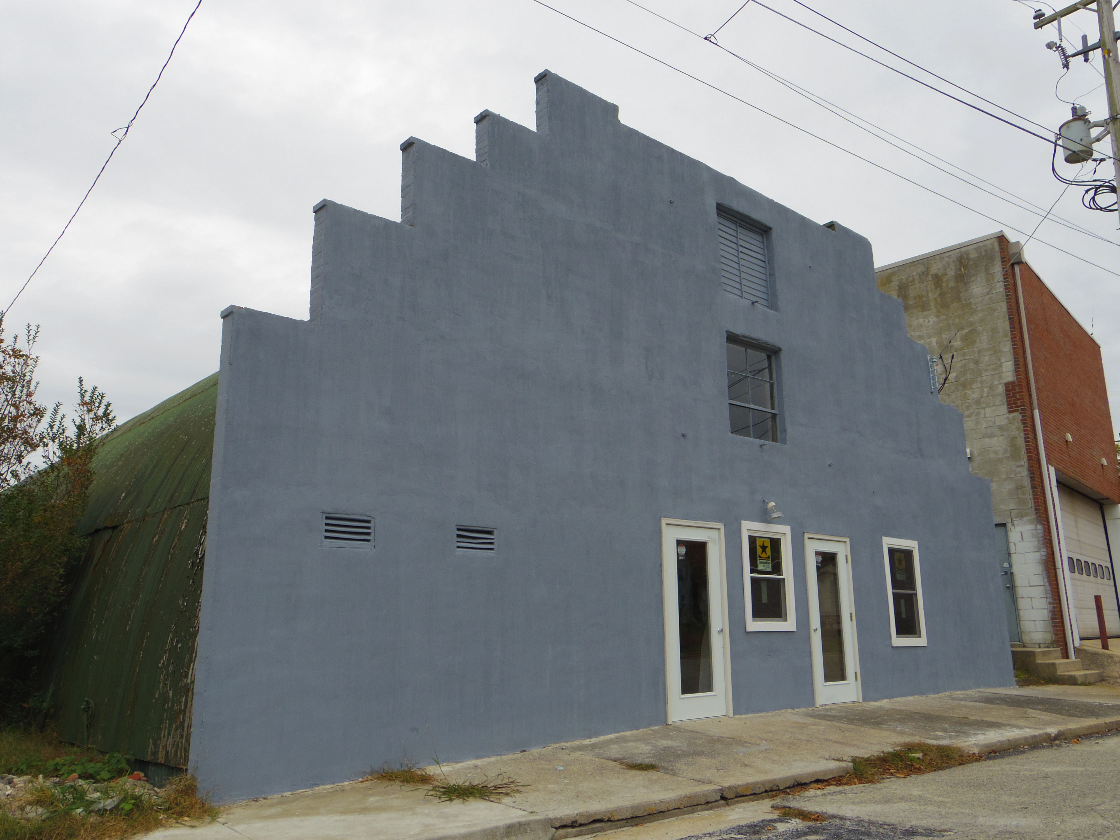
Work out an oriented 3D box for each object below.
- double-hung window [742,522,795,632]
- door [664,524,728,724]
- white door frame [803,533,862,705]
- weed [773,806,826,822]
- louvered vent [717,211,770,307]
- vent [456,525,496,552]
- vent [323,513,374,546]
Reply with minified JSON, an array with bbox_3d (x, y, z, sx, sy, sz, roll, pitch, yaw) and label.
[{"bbox_3d":[2.485,1.882,10.463,0.965,1.269,0.110,11,-17,-39],"label":"double-hung window"},{"bbox_3d":[1.477,2.167,9.530,1.033,2.107,0.130,11,-17,-39],"label":"door"},{"bbox_3d":[3.460,2.563,11.181,0.922,2.025,0.070,11,-17,-39],"label":"white door frame"},{"bbox_3d":[1.619,2.656,5.905,0.140,0.045,0.360,12,-18,-42],"label":"weed"},{"bbox_3d":[2.340,-2.069,11.425,1.135,1.167,0.100,11,-17,-39],"label":"louvered vent"},{"bbox_3d":[-0.764,1.076,7.816,0.435,0.226,0.080,11,-17,-39],"label":"vent"},{"bbox_3d":[-1.712,0.899,7.029,0.455,0.258,0.080,11,-17,-39],"label":"vent"}]

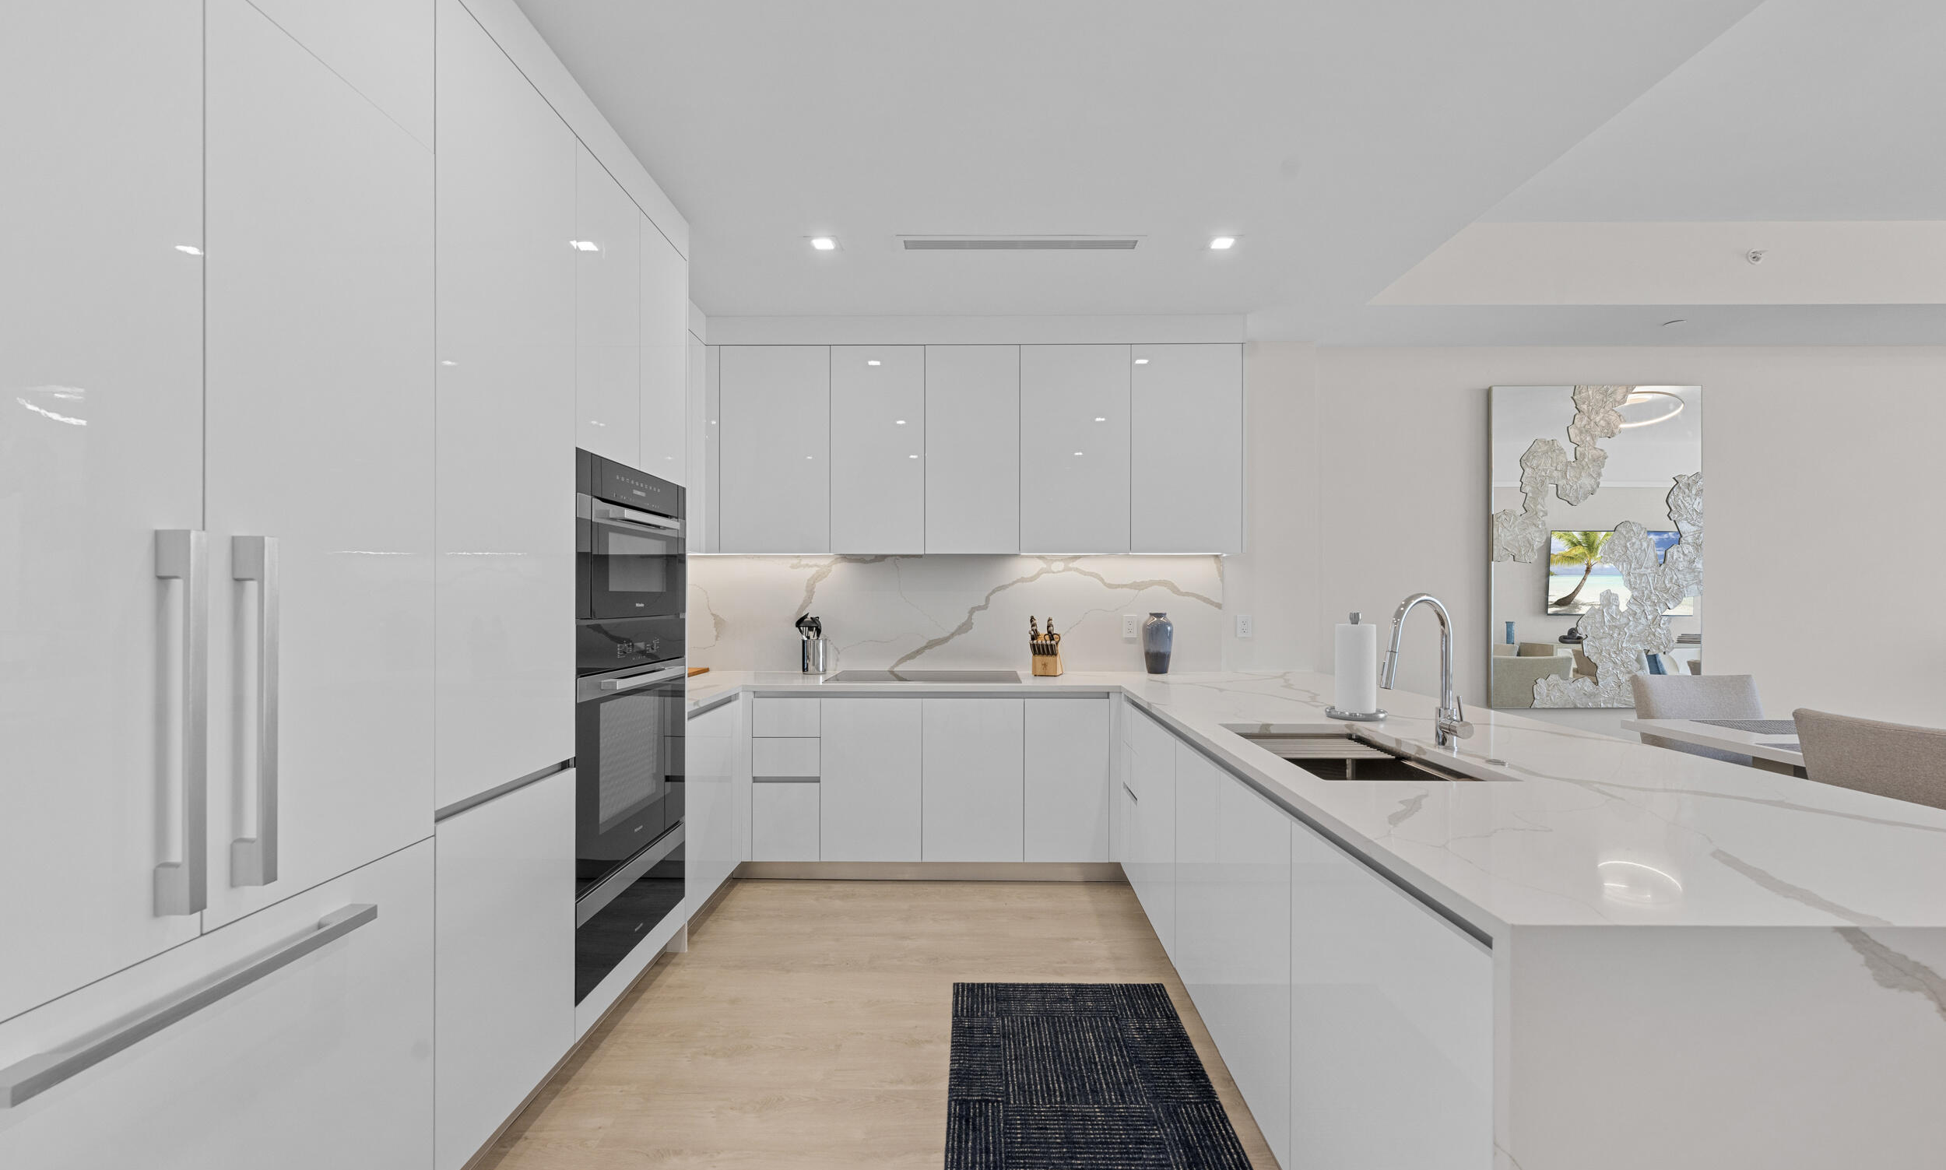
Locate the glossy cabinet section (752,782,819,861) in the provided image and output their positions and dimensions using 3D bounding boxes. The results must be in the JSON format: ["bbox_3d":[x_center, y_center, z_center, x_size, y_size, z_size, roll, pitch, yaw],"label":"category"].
[{"bbox_3d":[-0.859,1.099,3.800,0.320,0.366,0.580,0,0,1],"label":"glossy cabinet section"}]

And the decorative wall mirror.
[{"bbox_3d":[3.466,-0.210,4.214,1.170,1.800,0.050,0,-1,1],"label":"decorative wall mirror"}]

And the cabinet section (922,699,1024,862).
[{"bbox_3d":[0.006,0.903,3.787,0.470,0.753,0.580,0,0,1],"label":"cabinet section"}]

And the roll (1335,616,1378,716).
[{"bbox_3d":[1.315,0.262,2.588,0.142,0.330,0.142,0,-1,1],"label":"roll"}]

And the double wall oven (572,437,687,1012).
[{"bbox_3d":[-1.361,0.393,2.447,0.580,1.512,0.765,0,-1,1],"label":"double wall oven"}]

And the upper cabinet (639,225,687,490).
[{"bbox_3d":[-1.369,-0.784,2.643,0.600,0.842,0.380,0,-1,1],"label":"upper cabinet"}]

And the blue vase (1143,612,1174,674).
[{"bbox_3d":[0.994,0.311,4.051,0.168,0.330,0.168,0,-1,1],"label":"blue vase"}]

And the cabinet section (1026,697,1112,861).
[{"bbox_3d":[0.439,0.902,3.781,0.396,0.753,0.580,0,0,1],"label":"cabinet section"}]

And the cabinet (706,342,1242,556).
[{"bbox_3d":[0.012,-0.676,3.990,2.720,1.065,0.340,0,-1,1],"label":"cabinet"}]

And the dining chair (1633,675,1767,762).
[{"bbox_3d":[3.683,0.926,3.597,0.570,0.935,0.620,0,-1,1],"label":"dining chair"}]

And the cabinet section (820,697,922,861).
[{"bbox_3d":[-0.464,0.904,3.794,0.470,0.753,0.580,0,0,1],"label":"cabinet section"}]

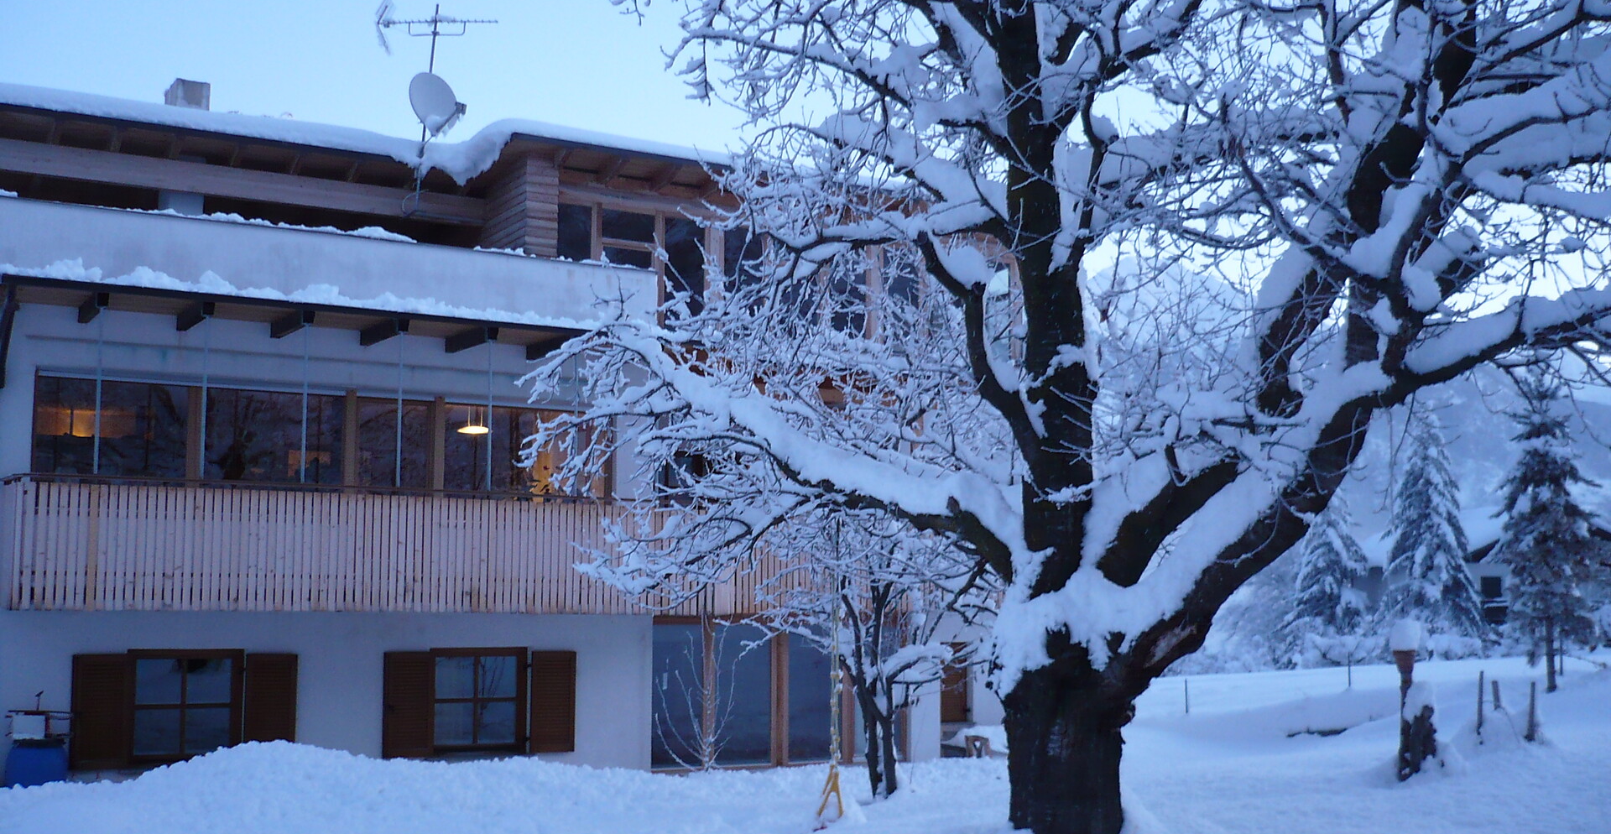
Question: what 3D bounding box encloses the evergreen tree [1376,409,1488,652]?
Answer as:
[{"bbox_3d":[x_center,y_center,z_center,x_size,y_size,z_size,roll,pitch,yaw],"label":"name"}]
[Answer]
[{"bbox_3d":[20.011,3.659,52.005,3.420,7.590,3.420,0,-8,0],"label":"evergreen tree"}]

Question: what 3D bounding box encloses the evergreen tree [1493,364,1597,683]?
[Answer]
[{"bbox_3d":[15.945,2.429,35.006,2.140,6.870,2.140,0,-8,0],"label":"evergreen tree"}]

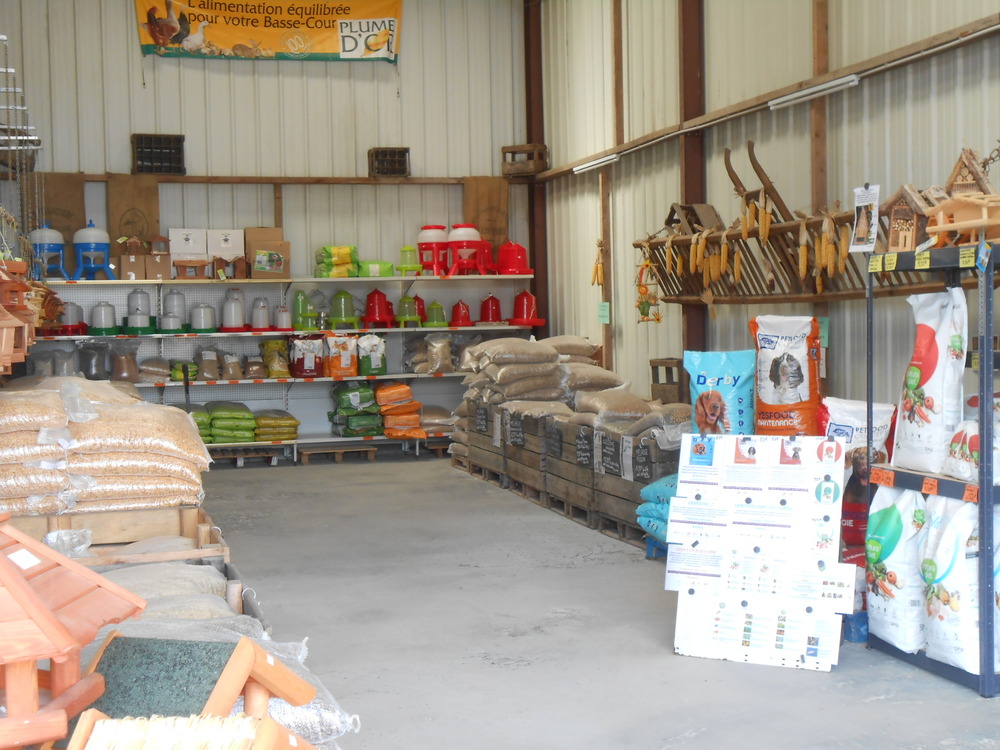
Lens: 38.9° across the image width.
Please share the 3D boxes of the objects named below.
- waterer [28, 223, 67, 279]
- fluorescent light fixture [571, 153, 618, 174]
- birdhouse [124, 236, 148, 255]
[{"bbox_3d":[-4.603,-1.264,14.430,0.447,0.600,0.430,-2,2,-17],"label":"waterer"},{"bbox_3d":[0.912,-2.013,13.551,0.060,0.070,1.317,-2,3,-14],"label":"fluorescent light fixture"},{"bbox_3d":[-3.760,-1.324,14.579,0.184,0.190,0.170,-2,2,-17],"label":"birdhouse"}]

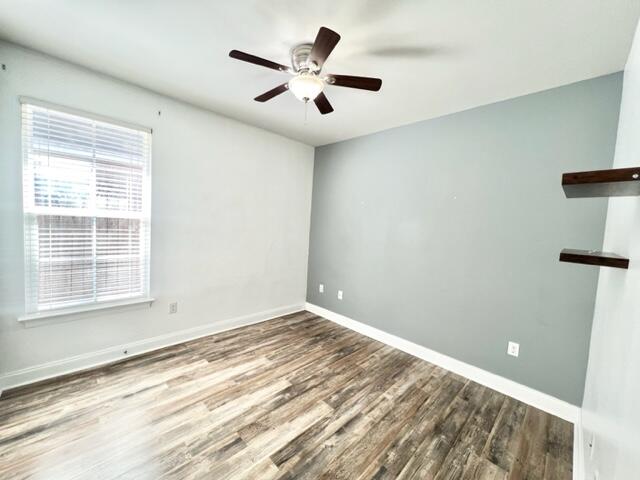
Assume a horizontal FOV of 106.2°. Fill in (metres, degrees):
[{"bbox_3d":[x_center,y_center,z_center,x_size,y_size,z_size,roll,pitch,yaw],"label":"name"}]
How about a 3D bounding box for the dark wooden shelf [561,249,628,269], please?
[{"bbox_3d":[1.375,0.090,1.234,0.530,0.039,0.198,0,5,-45],"label":"dark wooden shelf"}]

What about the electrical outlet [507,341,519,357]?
[{"bbox_3d":[1.775,1.006,2.203,0.010,0.119,0.074,0,5,-45],"label":"electrical outlet"}]

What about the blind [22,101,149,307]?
[{"bbox_3d":[-2.104,-0.253,2.256,0.861,1.775,0.070,0,5,-45],"label":"blind"}]

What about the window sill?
[{"bbox_3d":[-2.144,0.685,2.304,0.923,0.104,0.100,0,5,-45],"label":"window sill"}]

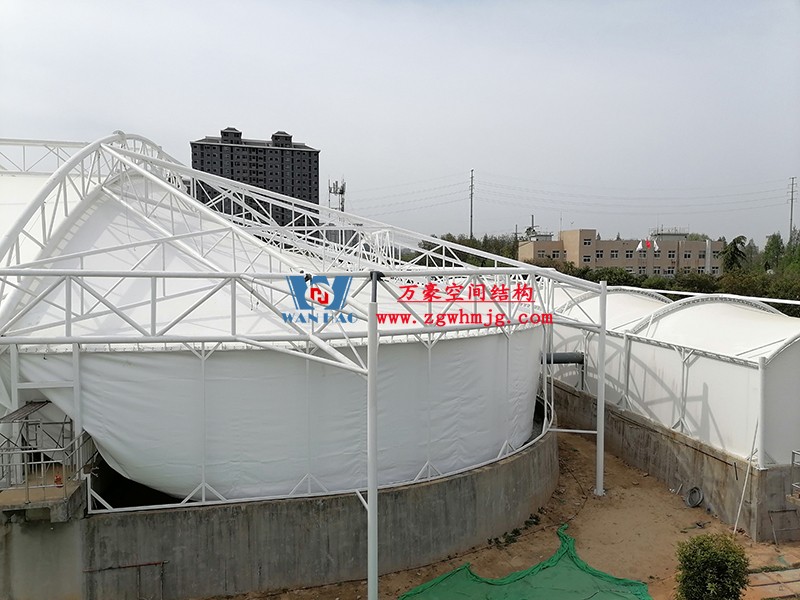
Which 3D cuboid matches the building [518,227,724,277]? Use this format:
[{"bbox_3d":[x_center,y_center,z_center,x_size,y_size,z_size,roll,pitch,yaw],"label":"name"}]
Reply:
[{"bbox_3d":[50.284,-8.139,140.637,43.800,14.300,16.100,-1,3,-15],"label":"building"}]

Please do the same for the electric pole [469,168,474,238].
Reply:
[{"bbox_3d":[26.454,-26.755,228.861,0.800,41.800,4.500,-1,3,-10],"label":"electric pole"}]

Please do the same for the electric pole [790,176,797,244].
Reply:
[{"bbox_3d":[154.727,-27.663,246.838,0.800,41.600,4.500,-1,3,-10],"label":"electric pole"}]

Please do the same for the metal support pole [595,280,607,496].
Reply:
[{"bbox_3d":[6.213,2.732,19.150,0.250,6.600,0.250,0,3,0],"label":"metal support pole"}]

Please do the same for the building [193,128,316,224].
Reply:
[{"bbox_3d":[-60.171,-38.947,260.714,51.000,62.600,16.000,-1,3,-21],"label":"building"}]

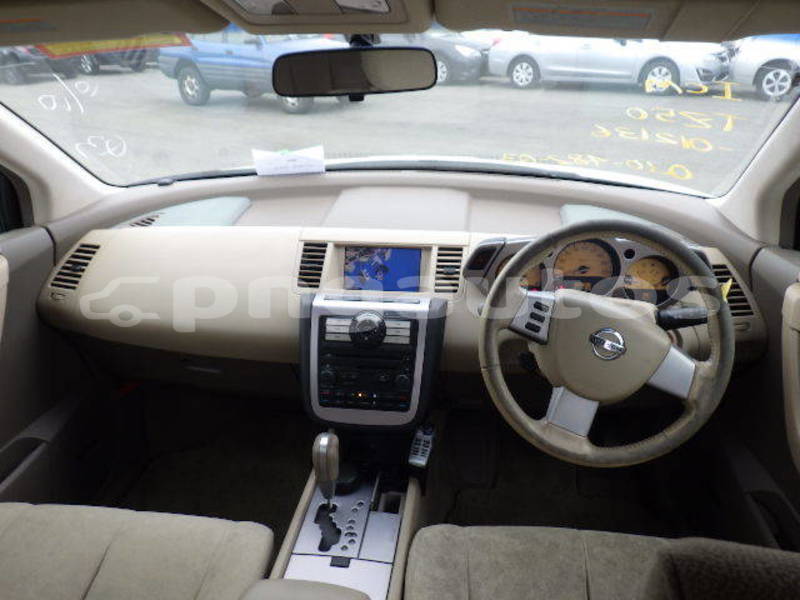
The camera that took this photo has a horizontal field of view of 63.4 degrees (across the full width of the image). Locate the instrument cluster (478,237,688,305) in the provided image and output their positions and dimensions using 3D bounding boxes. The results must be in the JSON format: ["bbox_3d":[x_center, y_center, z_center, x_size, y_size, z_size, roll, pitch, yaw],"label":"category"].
[{"bbox_3d":[0.330,-0.051,1.190,0.370,0.130,0.110,2,3,7],"label":"instrument cluster"}]

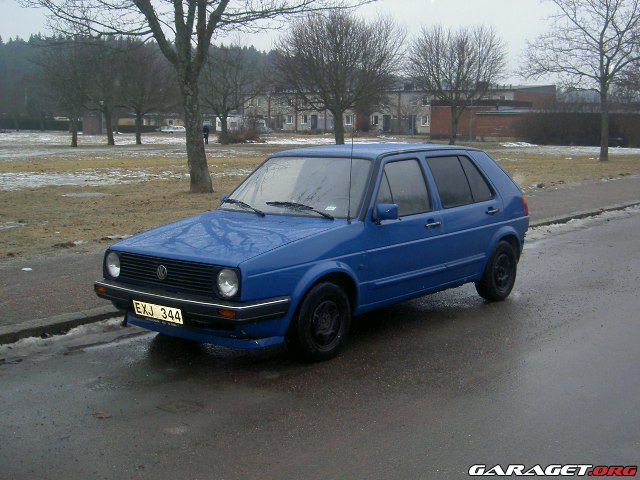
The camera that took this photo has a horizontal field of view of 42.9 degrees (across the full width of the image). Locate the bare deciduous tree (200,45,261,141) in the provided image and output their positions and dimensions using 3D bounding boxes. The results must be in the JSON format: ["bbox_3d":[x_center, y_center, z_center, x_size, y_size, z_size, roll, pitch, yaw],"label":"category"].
[{"bbox_3d":[-7.634,-12.362,69.000,5.344,8.440,5.300,-1,8,0],"label":"bare deciduous tree"}]

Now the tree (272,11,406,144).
[{"bbox_3d":[1.510,-12.507,63.000,10.068,10.532,9.800,-1,8,0],"label":"tree"}]

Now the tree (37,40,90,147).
[{"bbox_3d":[-19.825,-11.345,63.000,4.259,8.209,4.600,-1,8,0],"label":"tree"}]

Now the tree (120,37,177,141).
[{"bbox_3d":[-14.419,-12.413,68.000,5.183,8.861,5.200,-1,8,0],"label":"tree"}]

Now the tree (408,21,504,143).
[{"bbox_3d":[11.325,-12.786,67.000,8.071,9.924,8.000,-1,8,0],"label":"tree"}]

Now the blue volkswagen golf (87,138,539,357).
[{"bbox_3d":[0.218,-0.051,6.779,1.690,1.415,3.990,5,10,40],"label":"blue volkswagen golf"}]

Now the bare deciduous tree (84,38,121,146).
[{"bbox_3d":[-17.484,-12.007,66.000,3.245,8.681,4.200,-1,8,0],"label":"bare deciduous tree"}]

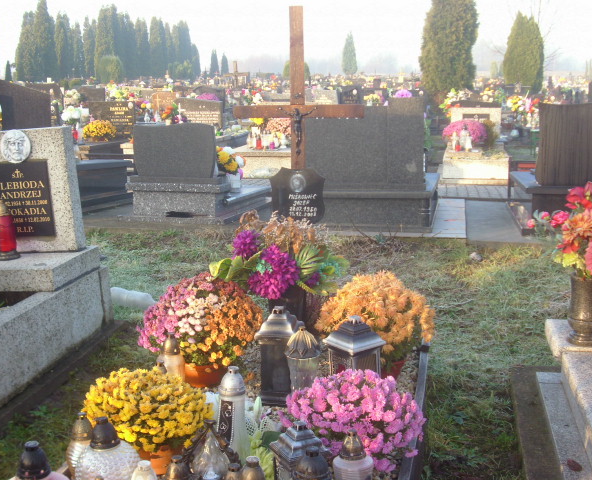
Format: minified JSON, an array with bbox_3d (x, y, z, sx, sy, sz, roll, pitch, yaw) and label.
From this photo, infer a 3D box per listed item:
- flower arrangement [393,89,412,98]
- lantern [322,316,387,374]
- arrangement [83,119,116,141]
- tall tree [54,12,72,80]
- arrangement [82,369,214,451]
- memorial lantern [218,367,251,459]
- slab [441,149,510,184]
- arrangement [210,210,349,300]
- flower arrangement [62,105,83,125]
[{"bbox_3d":[2.765,-3.747,21.500,0.500,0.340,0.480,2,12,11],"label":"flower arrangement"},{"bbox_3d":[0.250,0.488,3.567,0.185,0.333,0.185,11,16,44],"label":"lantern"},{"bbox_3d":[-3.254,-1.813,13.814,0.498,0.355,0.473,0,11,0],"label":"arrangement"},{"bbox_3d":[-26.135,-21.779,93.529,2.100,7.337,2.100,0,12,0],"label":"tall tree"},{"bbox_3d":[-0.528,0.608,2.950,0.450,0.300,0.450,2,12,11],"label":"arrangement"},{"bbox_3d":[-0.220,0.611,2.940,0.100,0.340,0.100,0,11,0],"label":"memorial lantern"},{"bbox_3d":[2.662,-1.110,12.223,0.910,0.344,1.700,2,12,12],"label":"slab"},{"bbox_3d":[-0.078,0.075,3.928,0.600,0.368,0.460,1,12,3],"label":"arrangement"},{"bbox_3d":[-2.886,-1.610,10.695,0.280,0.248,0.250,0,12,0],"label":"flower arrangement"}]

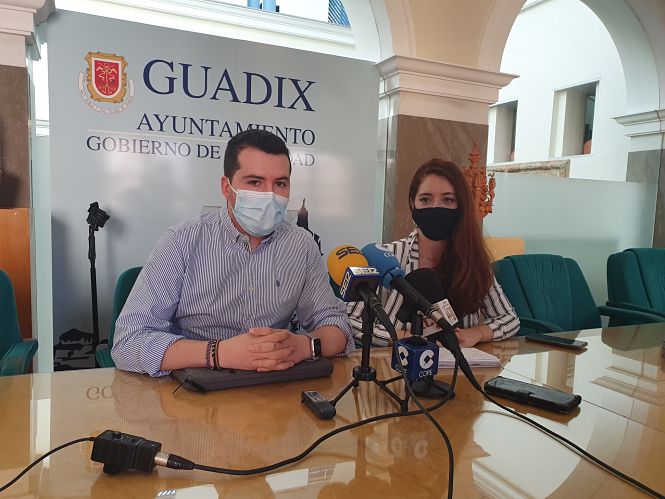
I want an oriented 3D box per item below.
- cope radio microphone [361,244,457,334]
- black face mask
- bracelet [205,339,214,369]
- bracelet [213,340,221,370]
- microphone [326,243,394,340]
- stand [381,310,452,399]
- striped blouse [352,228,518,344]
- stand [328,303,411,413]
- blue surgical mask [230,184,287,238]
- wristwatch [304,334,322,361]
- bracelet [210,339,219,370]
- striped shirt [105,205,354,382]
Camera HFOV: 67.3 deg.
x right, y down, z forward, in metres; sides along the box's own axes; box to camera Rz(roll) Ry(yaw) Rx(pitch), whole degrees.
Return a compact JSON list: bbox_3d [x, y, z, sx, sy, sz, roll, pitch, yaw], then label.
[{"bbox_3d":[0.143,0.076,0.990,0.085,0.085,0.275,-2,32,-35],"label":"cope radio microphone"},{"bbox_3d":[0.281,-0.070,1.350,0.130,0.100,0.085,3,6,8],"label":"black face mask"},{"bbox_3d":[-0.255,0.221,1.040,0.010,0.060,0.055,2,5,-2],"label":"bracelet"},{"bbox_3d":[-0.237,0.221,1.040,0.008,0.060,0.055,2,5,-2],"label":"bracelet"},{"bbox_3d":[0.058,0.081,0.955,0.085,0.085,0.260,0,30,-23],"label":"microphone"},{"bbox_3d":[0.172,0.205,1.015,0.135,0.160,0.120,0,6,-18],"label":"stand"},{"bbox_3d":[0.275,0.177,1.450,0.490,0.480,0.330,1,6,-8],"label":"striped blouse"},{"bbox_3d":[0.071,0.194,0.950,0.140,0.190,0.125,0,6,-18],"label":"stand"},{"bbox_3d":[-0.168,-0.087,1.150,0.145,0.115,0.100,-1,6,-25],"label":"blue surgical mask"},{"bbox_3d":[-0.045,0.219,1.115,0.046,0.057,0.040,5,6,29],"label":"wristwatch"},{"bbox_3d":[-0.244,0.221,1.040,0.009,0.060,0.055,2,5,-2],"label":"bracelet"},{"bbox_3d":[-0.236,0.162,1.225,0.570,0.520,0.360,0,6,-18],"label":"striped shirt"}]

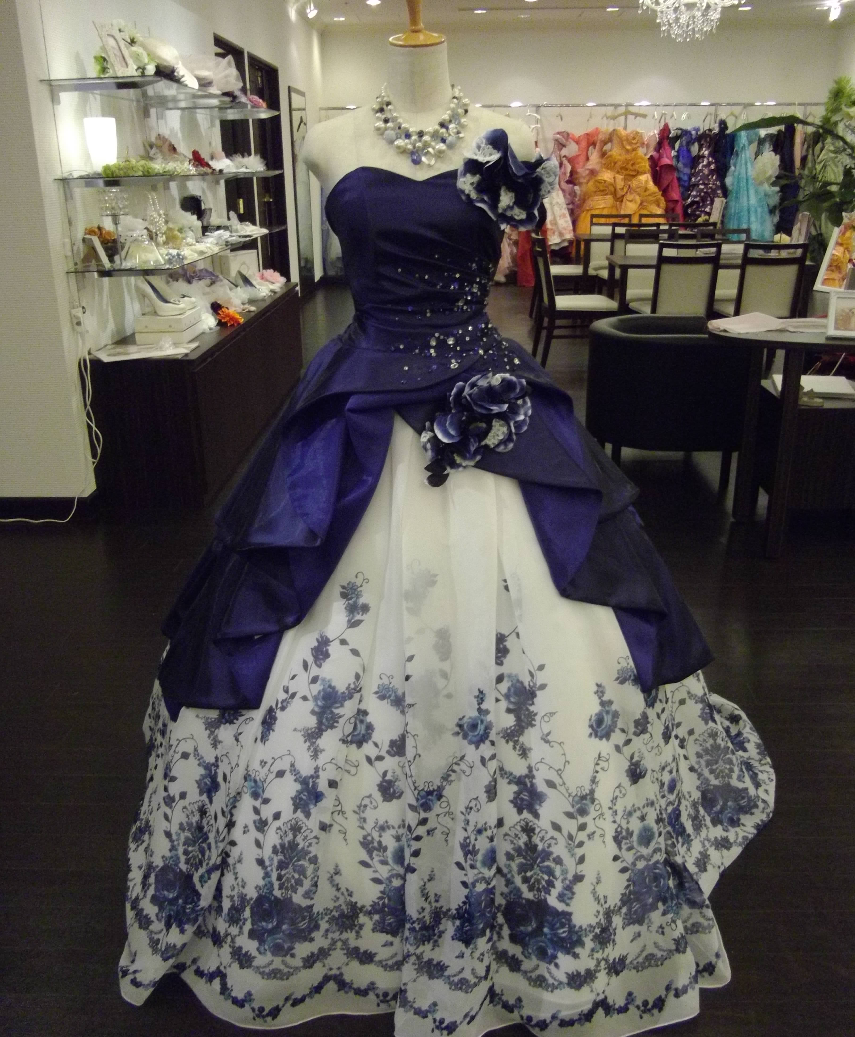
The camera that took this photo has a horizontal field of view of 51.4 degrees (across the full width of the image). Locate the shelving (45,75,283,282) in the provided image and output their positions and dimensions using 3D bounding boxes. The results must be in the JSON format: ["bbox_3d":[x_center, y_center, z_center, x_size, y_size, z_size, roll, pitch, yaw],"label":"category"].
[{"bbox_3d":[-1.110,-1.663,4.327,0.440,0.680,2.340,0,22,2],"label":"shelving"}]

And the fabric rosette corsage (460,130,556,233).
[{"bbox_3d":[0.124,-0.527,1.380,0.150,0.150,0.090,-5,18,-11],"label":"fabric rosette corsage"}]

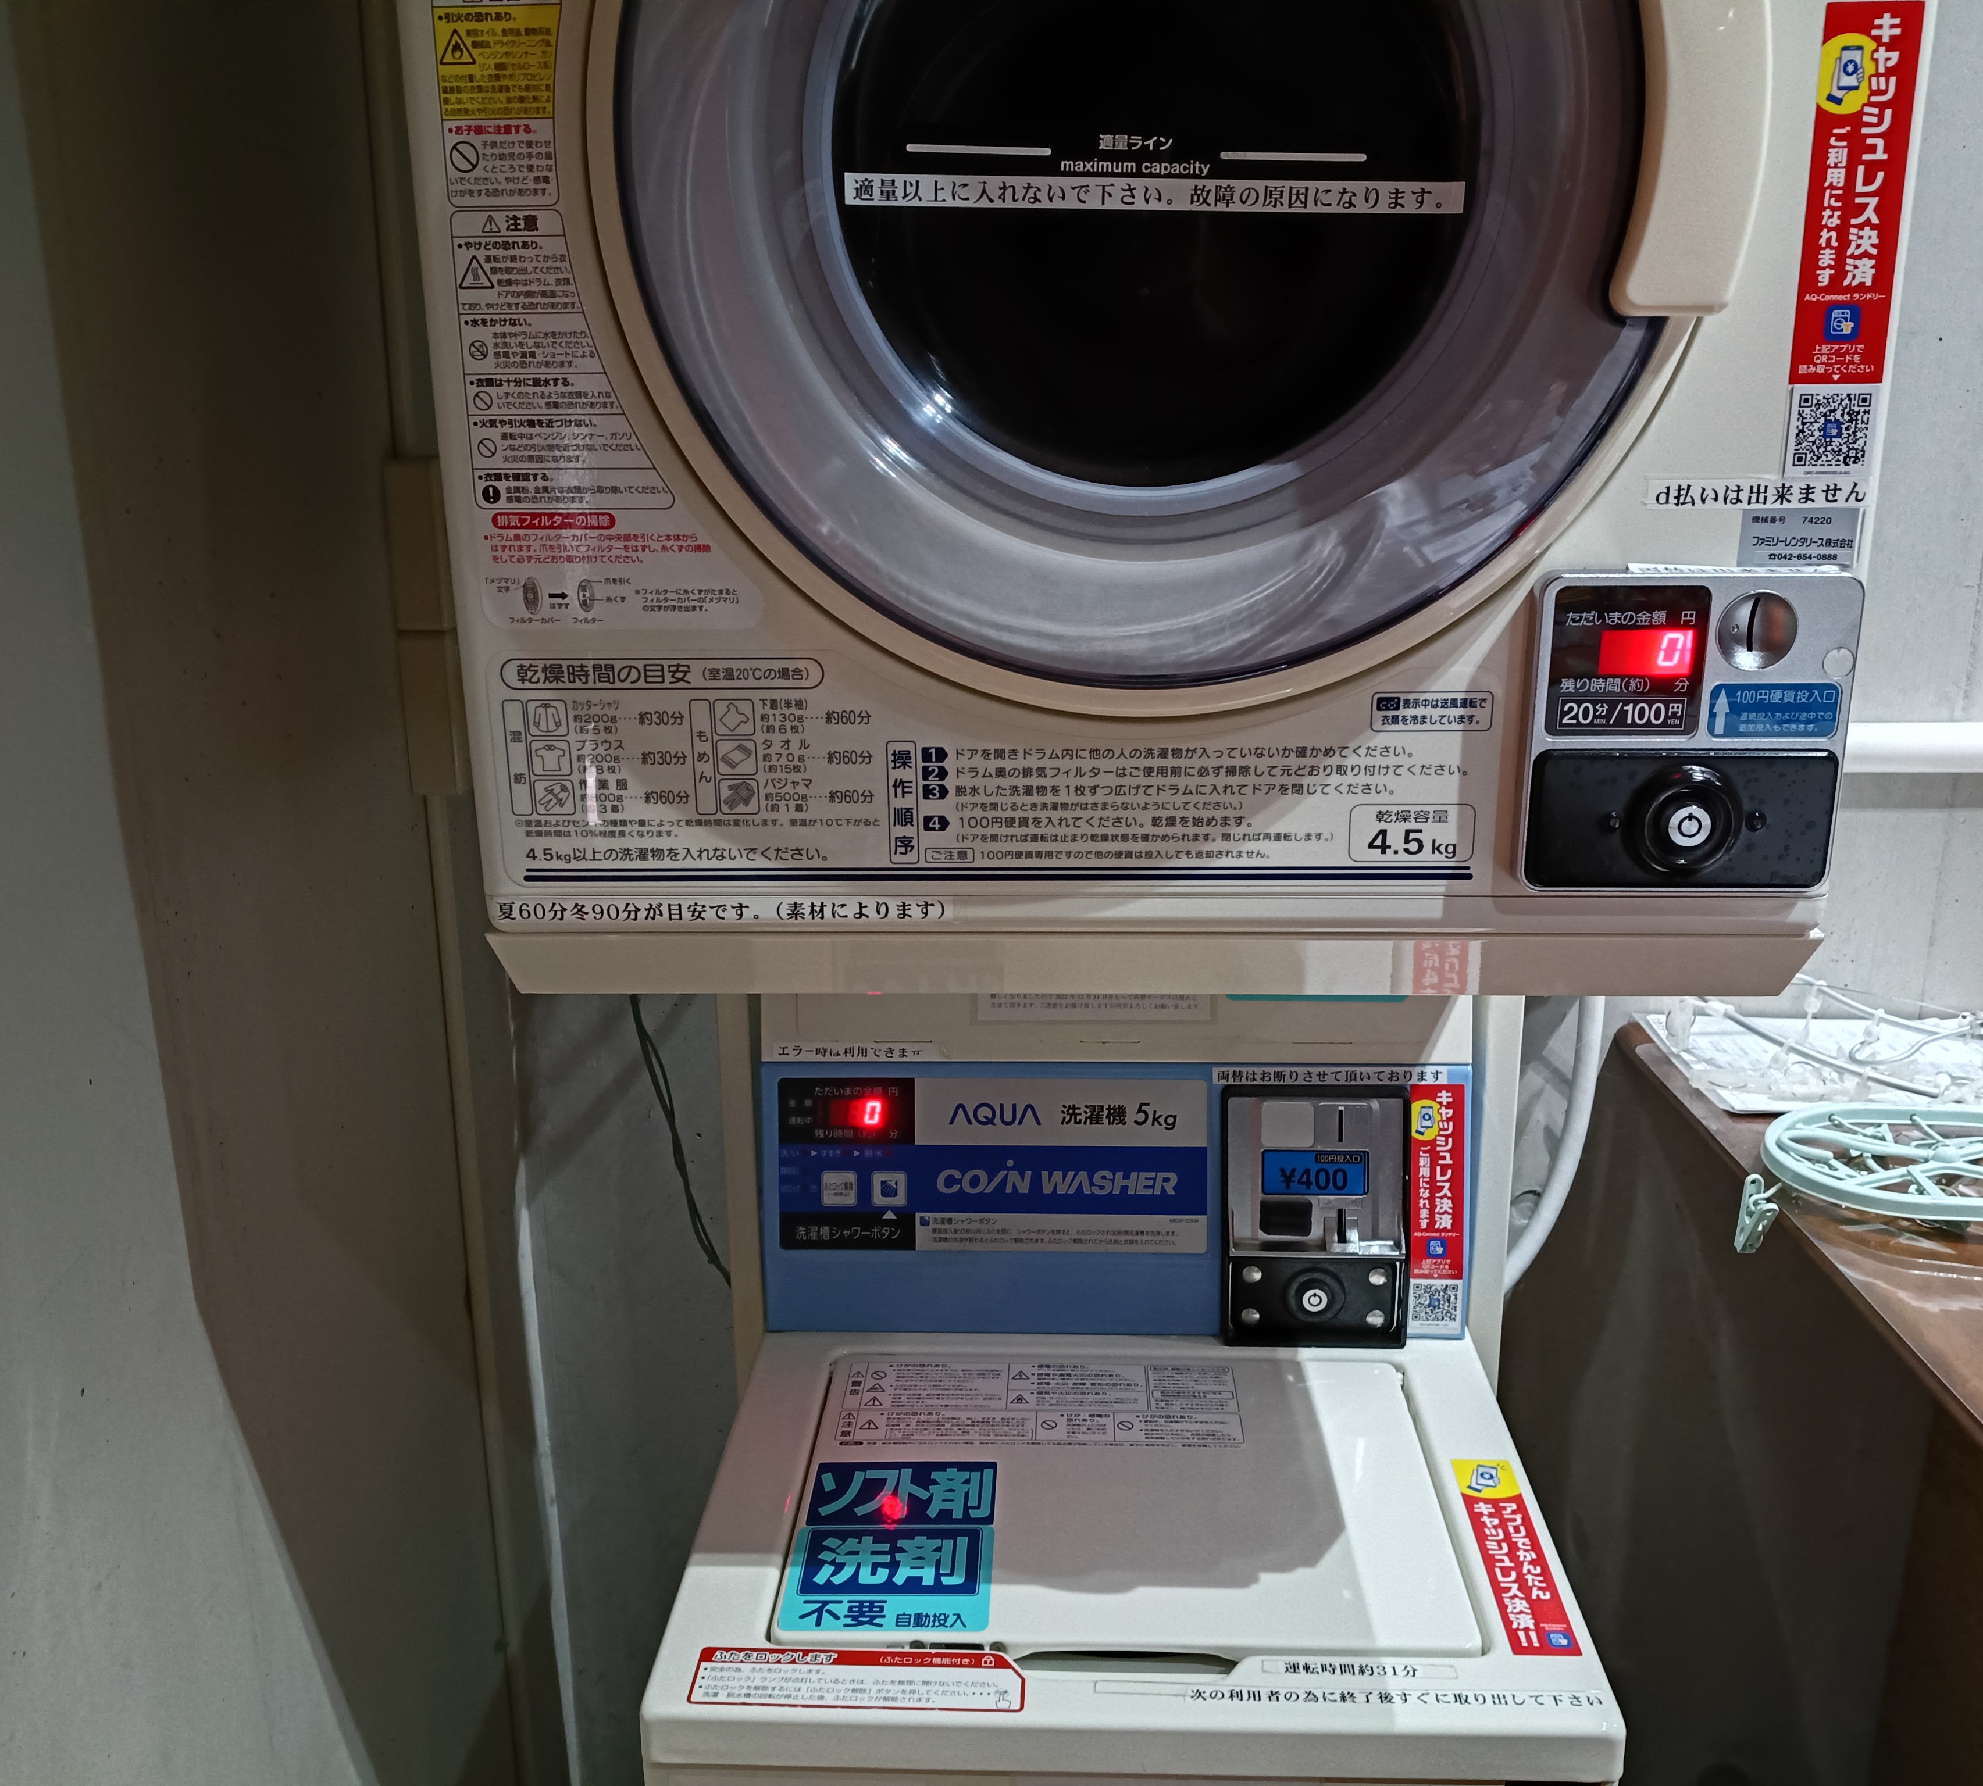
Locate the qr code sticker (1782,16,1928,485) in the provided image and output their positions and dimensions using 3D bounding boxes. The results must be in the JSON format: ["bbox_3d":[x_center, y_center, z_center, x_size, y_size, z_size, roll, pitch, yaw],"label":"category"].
[{"bbox_3d":[0.364,-0.272,0.755,0.040,0.190,0.002,0,16,2],"label":"qr code sticker"}]

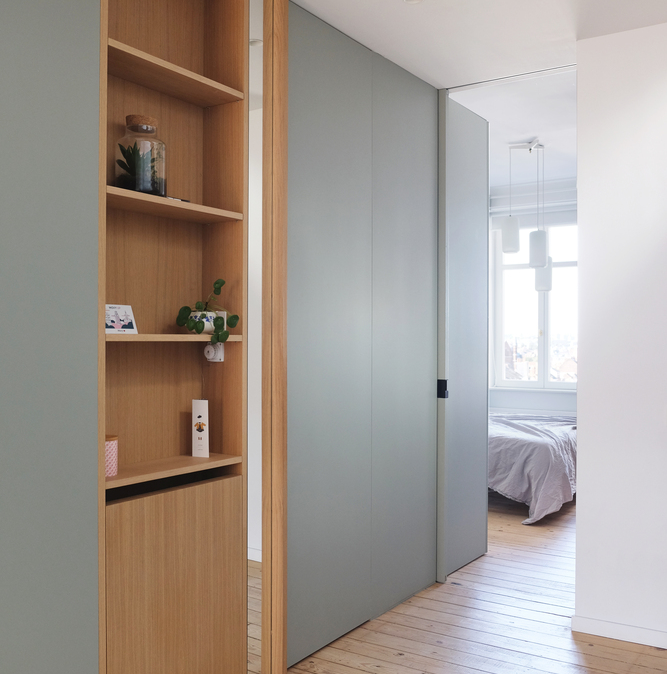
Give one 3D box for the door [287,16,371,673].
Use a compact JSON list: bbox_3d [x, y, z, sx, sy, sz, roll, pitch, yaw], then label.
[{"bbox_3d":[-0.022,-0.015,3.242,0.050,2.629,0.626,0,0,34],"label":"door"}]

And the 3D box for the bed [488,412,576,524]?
[{"bbox_3d":[1.343,1.024,6.531,1.750,0.616,1.768,0,0,34],"label":"bed"}]

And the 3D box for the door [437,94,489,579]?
[{"bbox_3d":[0.759,0.001,4.304,0.050,2.607,0.642,0,0,34],"label":"door"}]

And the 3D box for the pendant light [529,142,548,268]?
[{"bbox_3d":[1.550,-1.002,5.672,0.135,0.953,0.135,0,0,34],"label":"pendant light"}]

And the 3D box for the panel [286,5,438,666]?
[{"bbox_3d":[0.170,-0.011,3.525,0.050,2.649,1.310,0,0,34],"label":"panel"}]

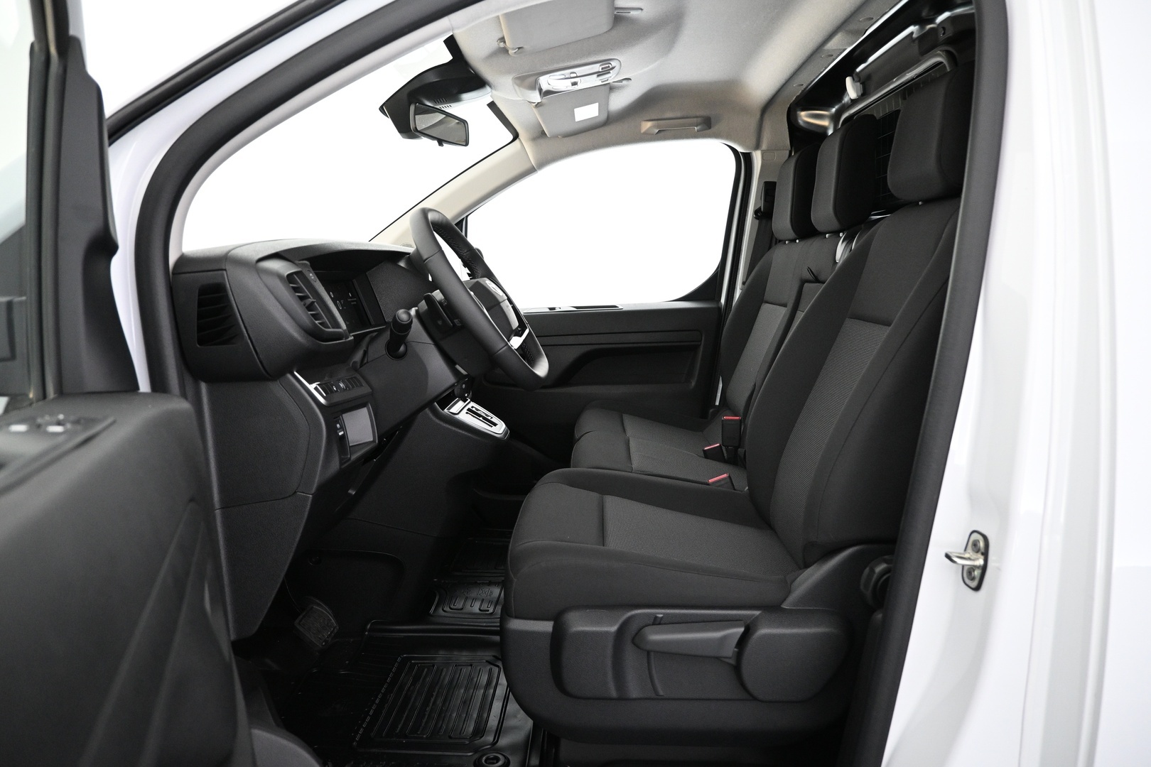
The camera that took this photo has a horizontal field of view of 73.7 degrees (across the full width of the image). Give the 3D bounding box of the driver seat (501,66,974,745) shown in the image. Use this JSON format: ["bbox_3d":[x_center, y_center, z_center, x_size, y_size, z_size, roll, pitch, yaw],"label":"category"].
[{"bbox_3d":[0.298,-0.002,1.389,0.825,1.085,0.540,-1,8,2],"label":"driver seat"}]

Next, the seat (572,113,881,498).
[{"bbox_3d":[0.355,-0.150,1.917,0.745,0.970,0.400,-1,8,2],"label":"seat"}]

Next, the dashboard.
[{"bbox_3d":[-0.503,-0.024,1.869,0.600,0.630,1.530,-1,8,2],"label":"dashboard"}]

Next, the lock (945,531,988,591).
[{"bbox_3d":[0.504,0.228,0.993,0.041,0.065,0.046,-1,8,2],"label":"lock"}]

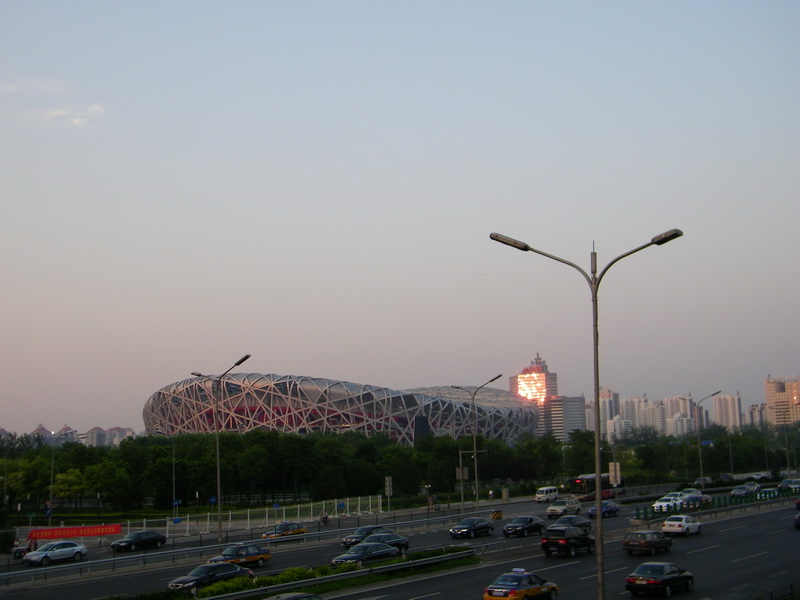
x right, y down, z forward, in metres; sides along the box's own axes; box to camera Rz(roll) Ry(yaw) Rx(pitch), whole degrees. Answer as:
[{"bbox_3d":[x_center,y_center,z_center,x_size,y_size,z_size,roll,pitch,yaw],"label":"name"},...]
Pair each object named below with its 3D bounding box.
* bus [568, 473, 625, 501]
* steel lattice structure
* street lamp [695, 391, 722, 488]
[{"bbox_3d":[26.023,24.654,134.317,2.500,3.100,11.000,-7,-10,36],"label":"bus"},{"bbox_3d":[-50.373,95.822,835.301,332.000,68.500,296.000,-7,-10,34],"label":"steel lattice structure"},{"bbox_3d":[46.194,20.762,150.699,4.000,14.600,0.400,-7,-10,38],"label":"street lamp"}]

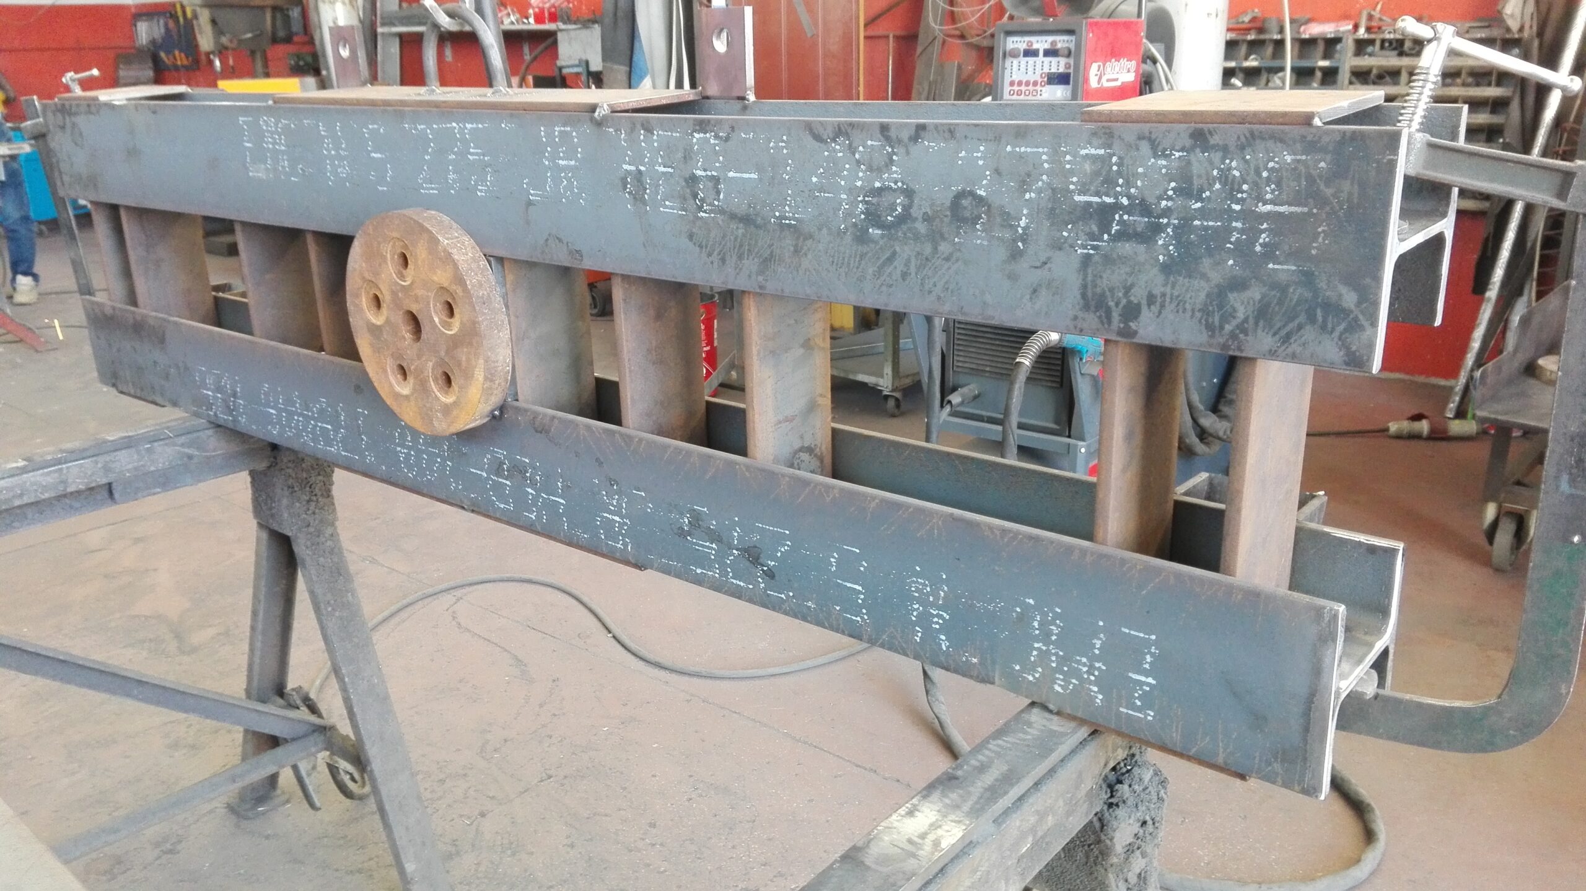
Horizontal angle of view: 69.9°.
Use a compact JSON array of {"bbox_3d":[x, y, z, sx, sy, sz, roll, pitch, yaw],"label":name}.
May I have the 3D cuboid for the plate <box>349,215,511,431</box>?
[{"bbox_3d":[-0.394,-0.130,1.221,0.241,0.241,0.037,13,24,37],"label":"plate"}]

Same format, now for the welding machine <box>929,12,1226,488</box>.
[{"bbox_3d":[0.807,-0.561,3.228,0.480,1.215,0.950,12,24,34],"label":"welding machine"}]

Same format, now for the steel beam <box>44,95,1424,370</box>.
[{"bbox_3d":[-0.365,-0.300,1.252,1.905,0.140,0.142,13,24,37],"label":"steel beam"}]

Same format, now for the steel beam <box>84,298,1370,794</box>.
[{"bbox_3d":[-0.362,-0.024,1.356,1.920,0.140,0.142,13,24,37],"label":"steel beam"}]

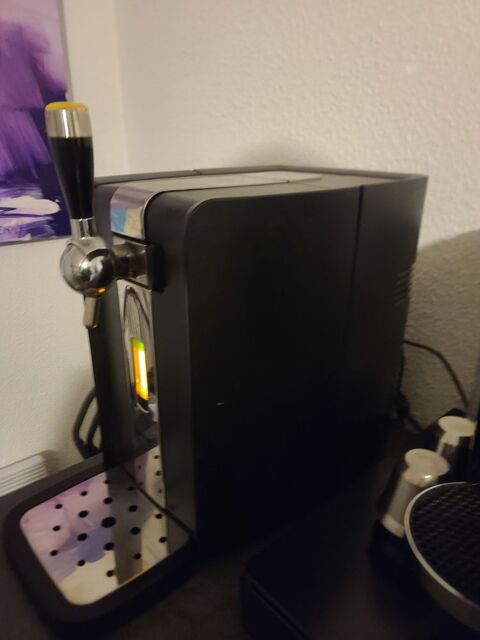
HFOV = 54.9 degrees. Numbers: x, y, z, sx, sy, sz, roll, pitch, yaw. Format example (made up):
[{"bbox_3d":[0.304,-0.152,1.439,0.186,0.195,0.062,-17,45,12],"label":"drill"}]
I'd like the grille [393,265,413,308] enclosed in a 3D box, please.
[{"bbox_3d":[0.205,-0.041,0.585,0.013,0.050,0.050,17,27,36],"label":"grille"}]

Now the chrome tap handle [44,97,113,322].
[{"bbox_3d":[-0.137,-0.081,0.401,0.052,0.191,0.049,-18,28,-40],"label":"chrome tap handle"}]

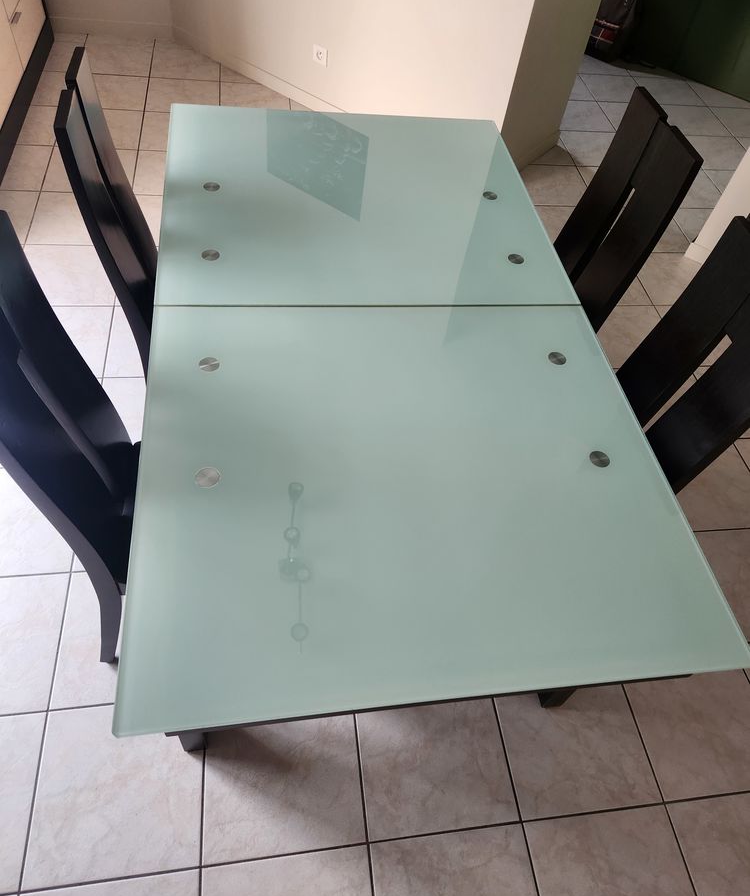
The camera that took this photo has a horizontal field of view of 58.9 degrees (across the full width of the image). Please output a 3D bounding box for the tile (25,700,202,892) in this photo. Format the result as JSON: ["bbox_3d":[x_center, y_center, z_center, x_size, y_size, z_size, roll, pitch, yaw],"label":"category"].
[{"bbox_3d":[-0.579,0.771,1.518,0.361,0.010,0.361,-2,53,-9],"label":"tile"}]

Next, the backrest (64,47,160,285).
[{"bbox_3d":[-0.566,-0.517,1.474,0.056,0.562,0.329,-8,54,-5],"label":"backrest"}]

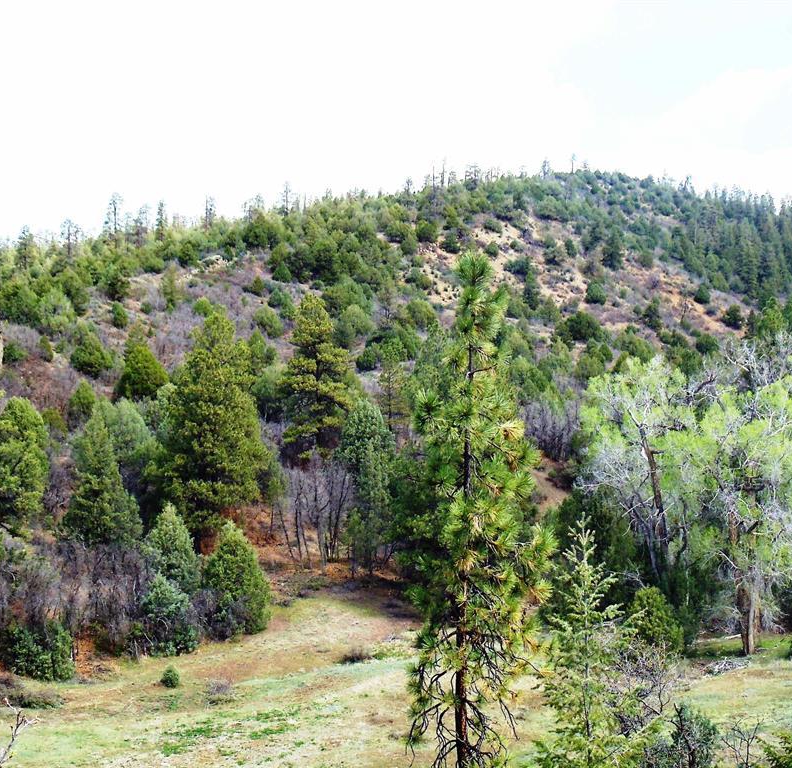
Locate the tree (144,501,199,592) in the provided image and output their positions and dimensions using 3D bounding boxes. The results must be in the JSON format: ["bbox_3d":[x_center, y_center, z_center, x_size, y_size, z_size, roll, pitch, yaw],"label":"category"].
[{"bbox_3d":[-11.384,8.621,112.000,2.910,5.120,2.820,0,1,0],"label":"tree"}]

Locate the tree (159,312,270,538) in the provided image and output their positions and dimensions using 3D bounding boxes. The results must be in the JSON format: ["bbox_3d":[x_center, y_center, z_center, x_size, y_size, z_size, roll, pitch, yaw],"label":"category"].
[{"bbox_3d":[-9.977,2.460,121.000,5.960,12.820,5.780,0,1,0],"label":"tree"}]

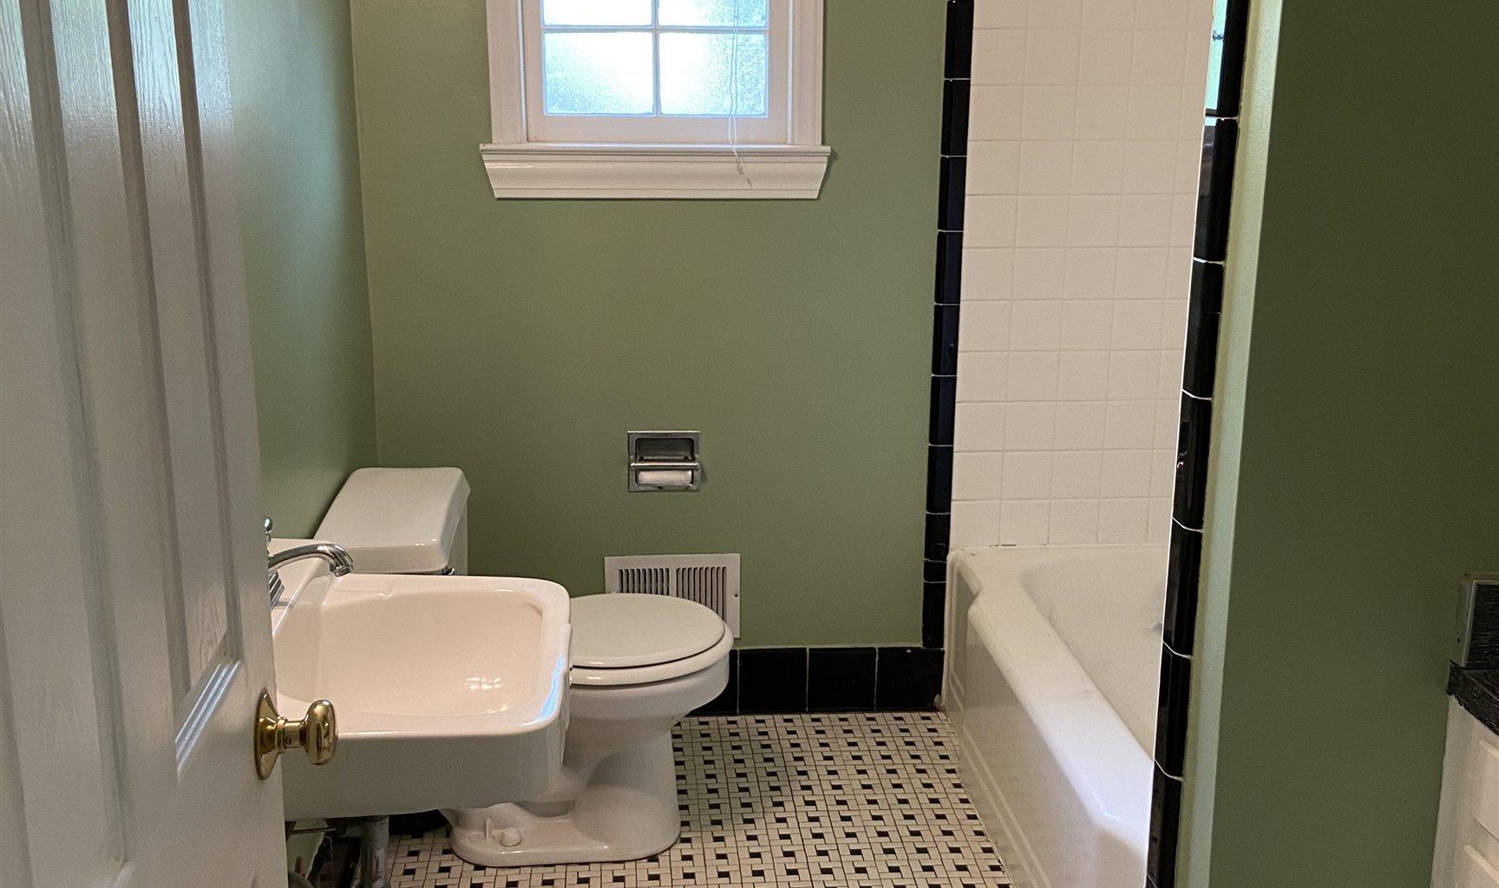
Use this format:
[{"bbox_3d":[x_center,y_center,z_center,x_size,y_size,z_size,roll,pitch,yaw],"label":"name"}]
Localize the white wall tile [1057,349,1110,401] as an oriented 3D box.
[{"bbox_3d":[0.713,-0.145,3.199,0.108,0.108,0.010,-1,15,-4],"label":"white wall tile"}]

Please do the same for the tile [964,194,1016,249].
[{"bbox_3d":[0.497,-0.463,3.110,0.108,0.108,0.009,-1,15,-4],"label":"tile"}]

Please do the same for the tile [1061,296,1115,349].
[{"bbox_3d":[0.714,-0.251,3.171,0.108,0.108,0.010,-1,15,-4],"label":"tile"}]

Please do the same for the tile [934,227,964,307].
[{"bbox_3d":[0.415,-0.366,3.128,0.050,0.151,0.012,-1,15,-4],"label":"tile"}]

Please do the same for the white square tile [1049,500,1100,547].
[{"bbox_3d":[0.725,0.175,3.339,0.110,0.106,0.010,-1,15,-5],"label":"white square tile"}]

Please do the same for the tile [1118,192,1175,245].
[{"bbox_3d":[0.821,-0.462,3.108,0.108,0.108,0.009,-1,15,-5],"label":"tile"}]

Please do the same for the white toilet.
[{"bbox_3d":[-0.381,0.419,2.756,0.708,0.670,0.460,0,15,-4],"label":"white toilet"}]

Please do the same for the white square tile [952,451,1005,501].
[{"bbox_3d":[0.489,0.069,3.211,0.107,0.107,0.009,-1,15,-5],"label":"white square tile"}]

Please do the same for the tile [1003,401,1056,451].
[{"bbox_3d":[0.601,-0.038,3.220,0.108,0.108,0.010,0,15,-4],"label":"tile"}]

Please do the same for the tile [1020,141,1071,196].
[{"bbox_3d":[0.602,-0.561,3.048,0.107,0.107,0.009,-1,15,-5],"label":"tile"}]

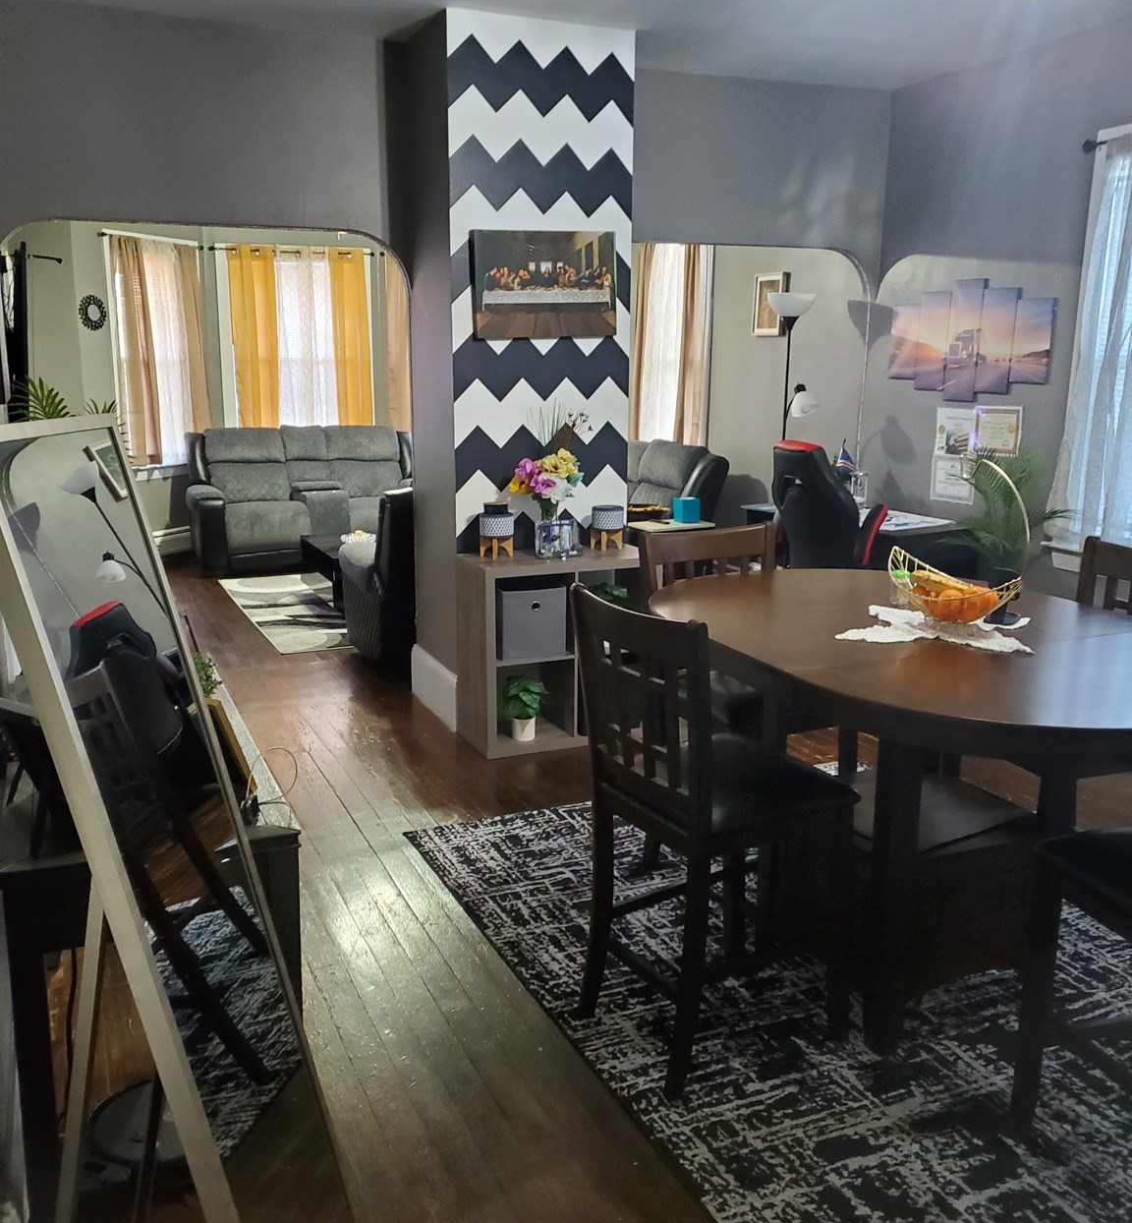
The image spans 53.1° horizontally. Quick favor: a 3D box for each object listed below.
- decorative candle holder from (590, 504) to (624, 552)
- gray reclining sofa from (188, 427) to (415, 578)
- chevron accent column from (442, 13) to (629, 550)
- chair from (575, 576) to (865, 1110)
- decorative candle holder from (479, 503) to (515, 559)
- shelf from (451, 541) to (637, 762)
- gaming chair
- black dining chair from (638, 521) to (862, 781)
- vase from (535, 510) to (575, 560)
[{"bbox_3d":[0.175,-0.348,4.729,0.136,0.173,0.136,1,13,0],"label":"decorative candle holder"},{"bbox_3d":[-1.873,-0.906,8.554,1.851,0.985,0.965,-5,14,-23],"label":"gray reclining sofa"},{"bbox_3d":[-0.202,-0.941,4.858,0.773,2.784,0.566,-5,14,-23],"label":"chevron accent column"},{"bbox_3d":[0.345,0.478,2.631,0.522,1.055,0.468,-7,15,-30],"label":"chair"},{"bbox_3d":[-0.277,-0.326,4.541,0.137,0.209,0.137,1,13,0],"label":"decorative candle holder"},{"bbox_3d":[-0.028,0.144,4.670,0.757,0.761,0.353,-5,14,-23],"label":"shelf"},{"bbox_3d":[1.187,-0.168,5.102,0.637,1.194,0.617,-9,17,-36],"label":"gaming chair"},{"bbox_3d":[0.531,0.312,3.344,0.463,1.055,0.517,-6,15,-24],"label":"black dining chair"},{"bbox_3d":[-0.060,-0.318,4.557,0.149,0.189,0.134,-5,14,-23],"label":"vase"}]

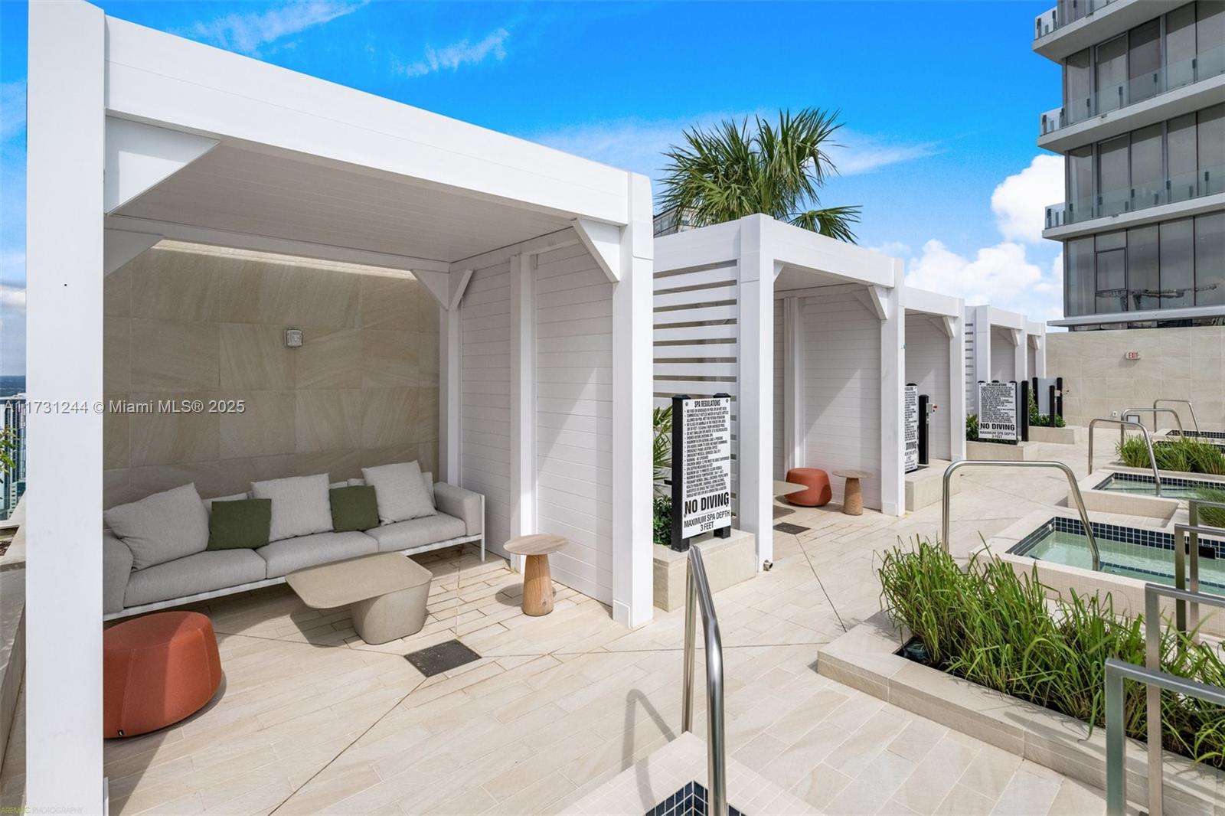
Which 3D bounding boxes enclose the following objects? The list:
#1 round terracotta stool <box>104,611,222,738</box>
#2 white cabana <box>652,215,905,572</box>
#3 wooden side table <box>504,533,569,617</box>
[{"bbox_3d":[-2.444,1.378,3.077,0.623,0.411,0.623,-3,4,-42],"label":"round terracotta stool"},{"bbox_3d":[1.471,-0.285,7.190,3.140,3.131,2.954,-3,4,-42],"label":"white cabana"},{"bbox_3d":[-0.556,1.252,4.281,0.474,0.485,0.474,0,3,0],"label":"wooden side table"}]

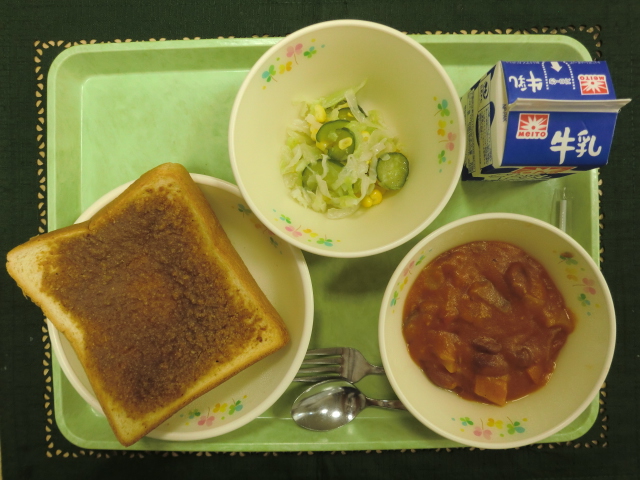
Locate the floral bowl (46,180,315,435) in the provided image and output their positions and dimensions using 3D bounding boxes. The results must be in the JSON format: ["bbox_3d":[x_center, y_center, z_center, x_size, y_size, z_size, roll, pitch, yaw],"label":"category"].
[{"bbox_3d":[-0.086,0.042,0.317,0.166,0.035,0.166,0,91,1],"label":"floral bowl"}]

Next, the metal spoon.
[{"bbox_3d":[0.065,0.116,0.325,0.168,0.020,0.035,2,91,1],"label":"metal spoon"}]

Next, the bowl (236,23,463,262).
[{"bbox_3d":[0.015,-0.058,0.302,0.134,0.060,0.134,0,91,1],"label":"bowl"}]

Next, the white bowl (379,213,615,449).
[{"bbox_3d":[0.100,0.051,0.302,0.134,0.061,0.134,0,91,1],"label":"white bowl"}]

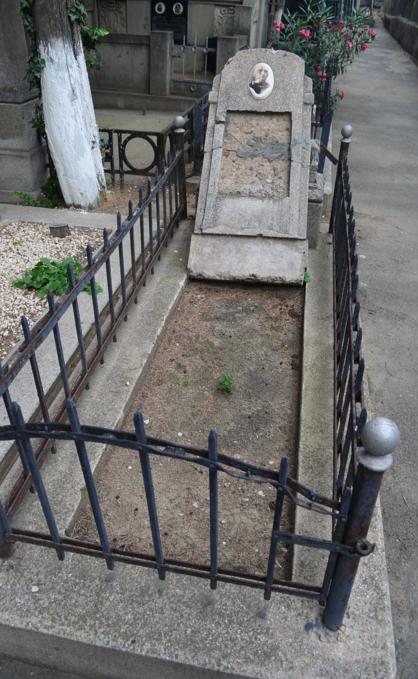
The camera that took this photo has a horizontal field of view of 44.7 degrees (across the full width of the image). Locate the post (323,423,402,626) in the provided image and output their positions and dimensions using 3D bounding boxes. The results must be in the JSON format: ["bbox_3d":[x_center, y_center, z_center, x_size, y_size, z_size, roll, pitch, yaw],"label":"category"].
[{"bbox_3d":[0.333,0.458,1.159,0.074,0.734,0.074,6,35,9],"label":"post"}]

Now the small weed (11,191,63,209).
[{"bbox_3d":[-1.350,-1.116,4.021,0.378,0.119,0.161,6,35,9],"label":"small weed"}]

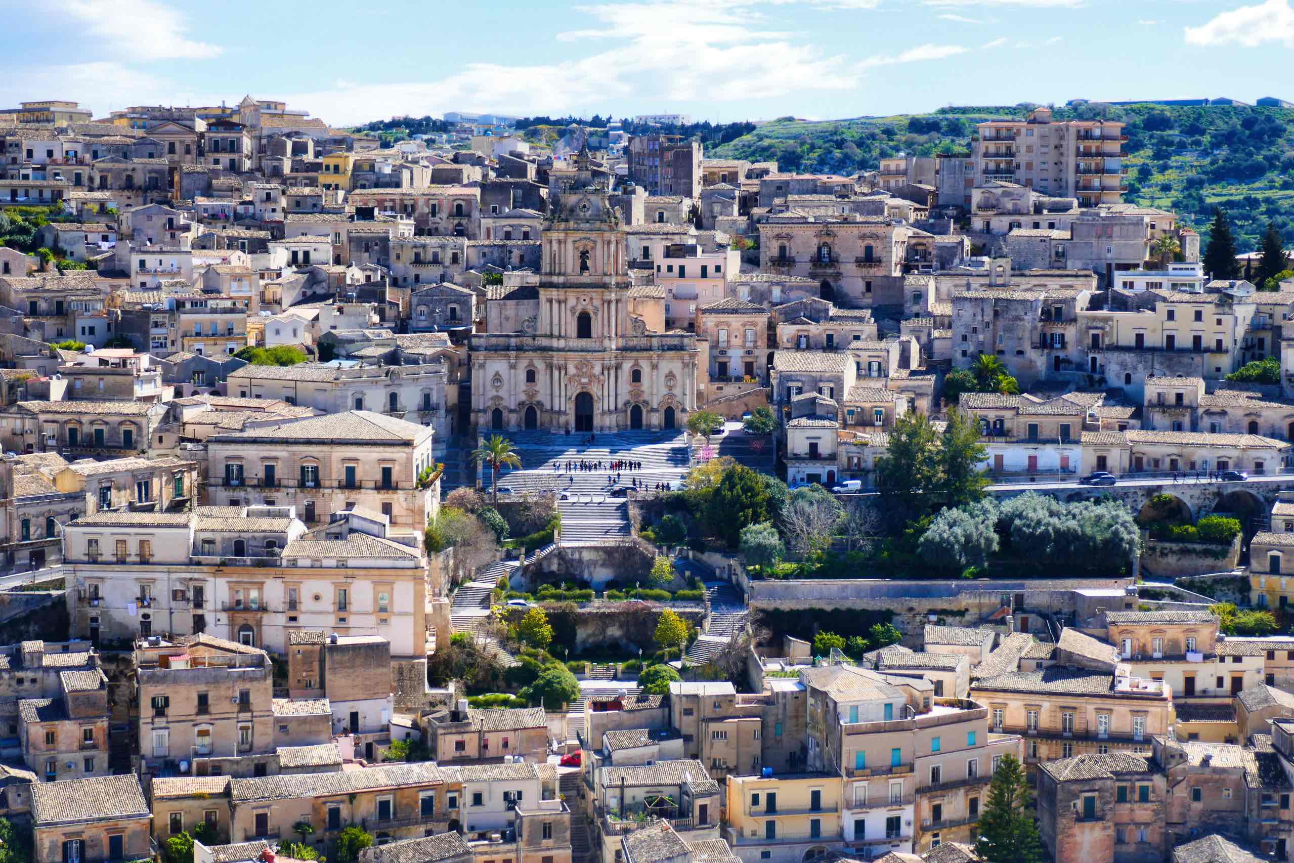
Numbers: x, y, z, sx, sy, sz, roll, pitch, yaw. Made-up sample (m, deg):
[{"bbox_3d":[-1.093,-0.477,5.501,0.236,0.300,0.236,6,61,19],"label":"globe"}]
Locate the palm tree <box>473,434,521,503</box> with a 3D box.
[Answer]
[{"bbox_3d":[-23.360,6.240,325.000,7.400,11.300,7.400,0,5,0],"label":"palm tree"}]

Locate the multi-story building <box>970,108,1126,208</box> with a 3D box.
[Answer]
[{"bbox_3d":[77.960,-52.330,406.000,26.770,20.550,14.000,0,5,2],"label":"multi-story building"}]

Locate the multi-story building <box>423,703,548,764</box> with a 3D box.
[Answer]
[{"bbox_3d":[-18.450,34.800,238.000,12.930,5.490,7.500,-1,5,-17],"label":"multi-story building"}]

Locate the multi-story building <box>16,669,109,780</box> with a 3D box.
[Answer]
[{"bbox_3d":[-62.320,31.630,223.000,9.120,11.240,8.000,-1,5,-15],"label":"multi-story building"}]

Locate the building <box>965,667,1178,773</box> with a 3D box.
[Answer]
[{"bbox_3d":[50.850,34.600,250.000,22.500,11.800,11.000,3,6,24],"label":"building"}]

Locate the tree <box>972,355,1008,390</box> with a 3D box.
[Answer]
[{"bbox_3d":[55.870,-8.760,340.000,5.600,7.500,5.600,0,5,0],"label":"tree"}]

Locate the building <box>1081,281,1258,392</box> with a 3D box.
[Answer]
[{"bbox_3d":[87.890,-16.380,351.000,26.040,17.790,14.000,3,5,28],"label":"building"}]

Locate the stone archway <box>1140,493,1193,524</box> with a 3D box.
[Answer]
[{"bbox_3d":[82.550,12.520,332.000,8.800,5.300,5.000,1,5,5],"label":"stone archway"}]

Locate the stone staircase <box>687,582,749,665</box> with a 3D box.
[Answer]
[{"bbox_3d":[9.610,25.990,285.000,7.500,8.500,11.500,2,5,14],"label":"stone staircase"}]

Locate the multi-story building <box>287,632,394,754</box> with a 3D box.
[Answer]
[{"bbox_3d":[-37.590,32.100,256.000,12.000,12.600,8.500,-2,6,-19],"label":"multi-story building"}]

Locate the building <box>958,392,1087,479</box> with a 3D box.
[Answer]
[{"bbox_3d":[58.540,0.520,326.000,18.860,12.760,10.000,1,5,5],"label":"building"}]

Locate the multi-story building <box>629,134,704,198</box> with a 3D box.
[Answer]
[{"bbox_3d":[3.640,-49.640,398.000,12.300,13.500,11.000,1,5,9],"label":"multi-story building"}]

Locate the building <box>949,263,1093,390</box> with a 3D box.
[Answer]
[{"bbox_3d":[63.750,-17.740,354.000,23.500,18.500,13.000,2,6,17],"label":"building"}]

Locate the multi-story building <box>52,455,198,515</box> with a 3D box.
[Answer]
[{"bbox_3d":[-71.780,8.320,288.000,7.500,9.000,19.500,4,7,37],"label":"multi-story building"}]

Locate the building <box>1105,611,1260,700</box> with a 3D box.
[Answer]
[{"bbox_3d":[68.660,28.720,268.000,18.800,10.200,8.500,1,5,7],"label":"building"}]

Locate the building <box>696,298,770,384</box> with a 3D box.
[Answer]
[{"bbox_3d":[14.140,-14.780,341.000,11.300,13.000,9.000,0,5,-2],"label":"building"}]

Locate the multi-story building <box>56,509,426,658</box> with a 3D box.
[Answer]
[{"bbox_3d":[-50.610,18.860,267.000,44.370,17.560,13.000,0,5,1],"label":"multi-story building"}]

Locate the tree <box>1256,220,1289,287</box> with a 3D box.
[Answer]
[{"bbox_3d":[113.940,-32.330,380.000,5.600,12.100,5.600,0,5,0],"label":"tree"}]

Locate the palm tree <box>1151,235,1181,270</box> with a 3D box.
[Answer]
[{"bbox_3d":[93.510,-32.170,376.000,5.200,6.600,5.200,0,5,0],"label":"palm tree"}]

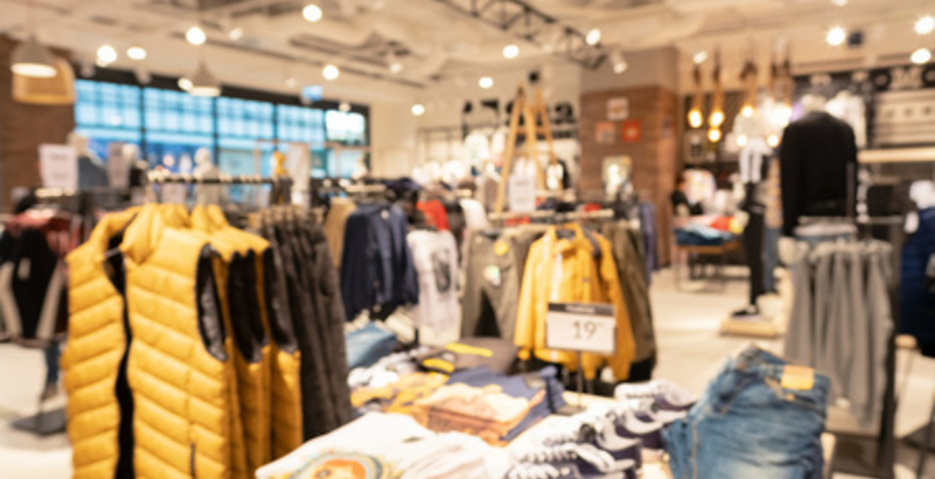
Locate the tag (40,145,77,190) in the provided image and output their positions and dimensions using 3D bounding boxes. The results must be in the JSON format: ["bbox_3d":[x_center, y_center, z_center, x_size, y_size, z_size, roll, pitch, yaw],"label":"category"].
[{"bbox_3d":[-2.428,-0.427,3.700,0.015,0.270,0.200,3,6,34],"label":"tag"}]

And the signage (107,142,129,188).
[{"bbox_3d":[-2.078,-0.439,3.700,0.200,0.270,0.015,3,6,34],"label":"signage"}]

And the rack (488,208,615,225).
[{"bbox_3d":[0.437,0.518,3.155,0.750,1.290,0.600,3,6,34],"label":"rack"}]

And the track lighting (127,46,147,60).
[{"bbox_3d":[-4.515,-2.537,8.500,0.190,0.170,0.190,3,6,34],"label":"track lighting"}]

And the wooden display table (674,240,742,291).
[{"bbox_3d":[3.485,0.321,8.918,0.620,0.600,1.150,3,6,34],"label":"wooden display table"}]

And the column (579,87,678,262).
[{"bbox_3d":[2.966,-1.101,11.371,1.360,3.030,1.200,3,6,34],"label":"column"}]

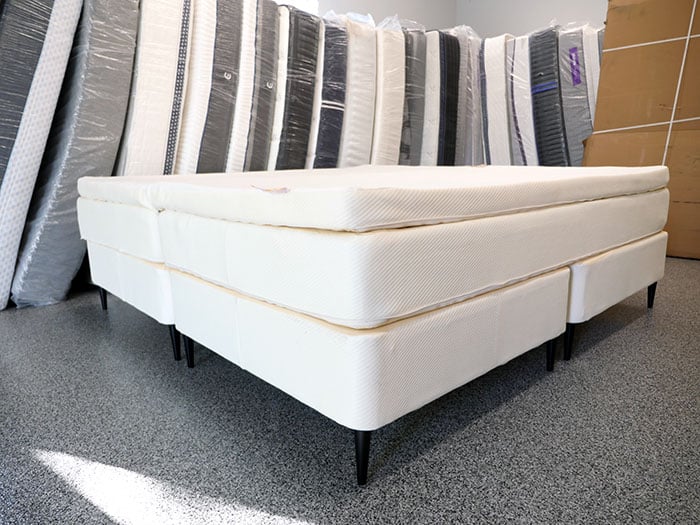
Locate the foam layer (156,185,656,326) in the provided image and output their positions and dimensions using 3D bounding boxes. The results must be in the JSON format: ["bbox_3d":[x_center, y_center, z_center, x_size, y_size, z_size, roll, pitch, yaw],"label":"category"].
[{"bbox_3d":[0.420,-0.172,1.947,2.000,0.203,1.018,-12,15,-41],"label":"foam layer"}]

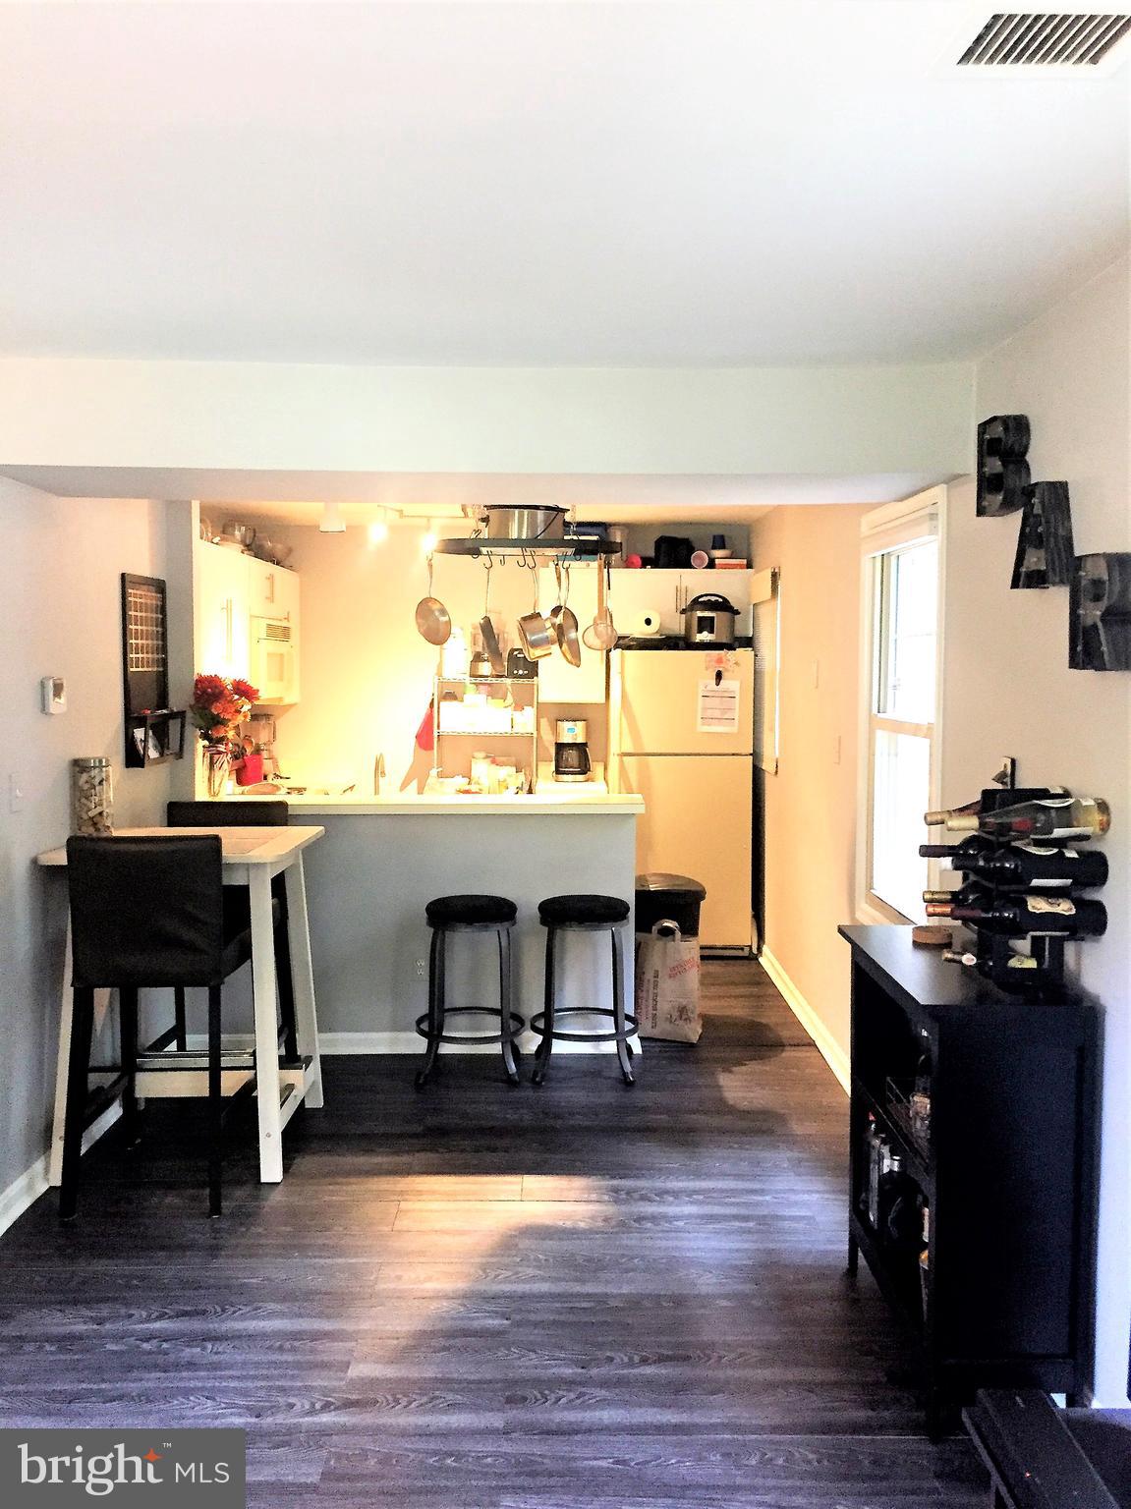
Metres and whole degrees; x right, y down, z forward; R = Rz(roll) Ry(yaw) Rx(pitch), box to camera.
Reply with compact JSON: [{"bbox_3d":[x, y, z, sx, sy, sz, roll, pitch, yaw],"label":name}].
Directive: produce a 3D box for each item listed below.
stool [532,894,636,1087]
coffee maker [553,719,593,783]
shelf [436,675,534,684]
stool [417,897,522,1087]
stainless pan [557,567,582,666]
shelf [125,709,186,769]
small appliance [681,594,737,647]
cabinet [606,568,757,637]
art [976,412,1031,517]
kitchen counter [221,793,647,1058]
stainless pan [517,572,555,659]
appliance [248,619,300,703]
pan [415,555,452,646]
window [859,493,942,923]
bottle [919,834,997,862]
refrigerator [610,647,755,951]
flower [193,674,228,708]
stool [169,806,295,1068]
[{"bbox_3d":[0.078,0.919,5.026,0.420,0.690,0.420,0,4,0],"label":"stool"},{"bbox_3d":[0.040,-0.020,7.096,0.200,0.355,0.230,0,4,0],"label":"coffee maker"},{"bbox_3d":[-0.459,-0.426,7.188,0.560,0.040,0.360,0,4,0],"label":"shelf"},{"bbox_3d":[-0.365,0.910,4.905,0.400,0.650,0.400,0,4,0],"label":"stool"},{"bbox_3d":[0.021,-0.603,5.572,0.080,0.440,0.275,-6,3,12],"label":"stainless pan"},{"bbox_3d":[-1.510,-0.060,4.667,0.075,0.200,0.470,0,4,0],"label":"shelf"},{"bbox_3d":[0.779,-0.728,6.816,0.320,0.300,0.310,1,4,9],"label":"small appliance"},{"bbox_3d":[0.639,-0.842,7.119,0.830,0.385,0.320,0,4,0],"label":"cabinet"},{"bbox_3d":[1.037,-0.682,3.000,0.065,0.220,0.175,0,4,0],"label":"art"},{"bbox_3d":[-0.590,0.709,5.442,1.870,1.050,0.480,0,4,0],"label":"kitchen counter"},{"bbox_3d":[-0.132,-0.638,5.770,0.125,0.410,0.200,-16,0,-14],"label":"stainless pan"},{"bbox_3d":[-1.680,-0.487,6.532,0.390,0.415,0.800,0,4,0],"label":"appliance"},{"bbox_3d":[-0.587,-0.676,5.617,0.070,0.385,0.230,-5,0,39],"label":"pan"},{"bbox_3d":[1.075,-0.076,4.125,0.080,1.460,1.030,0,4,0],"label":"window"},{"bbox_3d":[0.907,0.199,2.720,0.300,0.075,0.075,0,4,0],"label":"bottle"},{"bbox_3d":[0.655,0.260,7.296,0.750,1.690,0.740,0,4,0],"label":"refrigerator"},{"bbox_3d":[-1.515,-0.272,5.394,0.150,0.145,0.130,0,4,0],"label":"flower"},{"bbox_3d":[-1.225,0.743,4.452,0.450,1.120,0.540,0,4,0],"label":"stool"}]

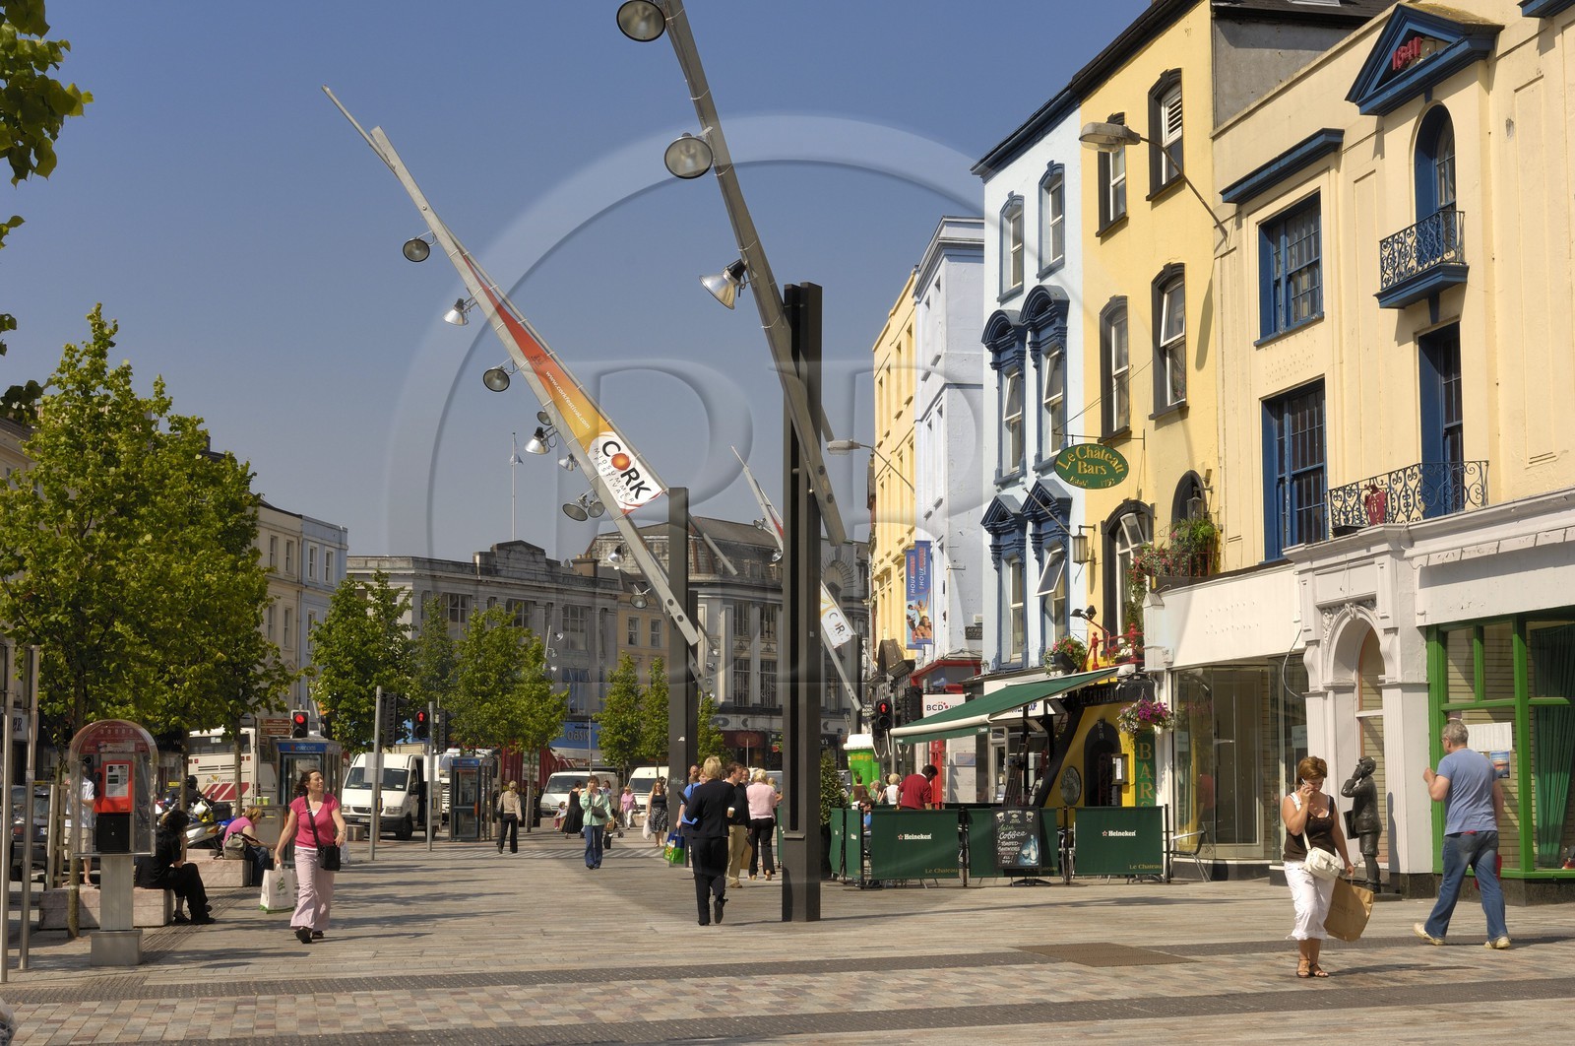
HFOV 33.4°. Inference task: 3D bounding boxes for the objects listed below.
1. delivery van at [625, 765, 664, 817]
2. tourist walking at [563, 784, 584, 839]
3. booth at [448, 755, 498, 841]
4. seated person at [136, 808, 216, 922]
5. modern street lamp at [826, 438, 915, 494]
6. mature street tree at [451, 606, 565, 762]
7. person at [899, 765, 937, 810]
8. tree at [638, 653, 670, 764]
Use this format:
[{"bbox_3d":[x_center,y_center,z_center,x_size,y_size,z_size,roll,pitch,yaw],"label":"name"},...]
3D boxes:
[{"bbox_3d":[-6.337,12.601,121.630,2.000,2.450,5.200,0,-6,0],"label":"delivery van"},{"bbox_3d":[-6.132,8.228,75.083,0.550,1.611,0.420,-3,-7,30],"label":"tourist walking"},{"bbox_3d":[-8.665,7.553,71.819,0.900,2.289,0.900,-2,-6,16],"label":"booth"},{"bbox_3d":[-6.887,3.864,29.466,0.860,1.289,0.520,1,-6,-12],"label":"seated person"},{"bbox_3d":[2.088,-1.407,65.428,2.294,1.366,0.350,0,-6,-3],"label":"modern street lamp"},{"bbox_3d":[-8.797,6.222,82.798,3.623,7.213,3.300,0,-6,0],"label":"mature street tree"},{"bbox_3d":[1.851,4.227,37.118,0.520,1.600,0.500,-5,-8,40],"label":"person"},{"bbox_3d":[-5.221,8.693,104.660,1.750,6.727,1.750,0,-6,0],"label":"tree"}]

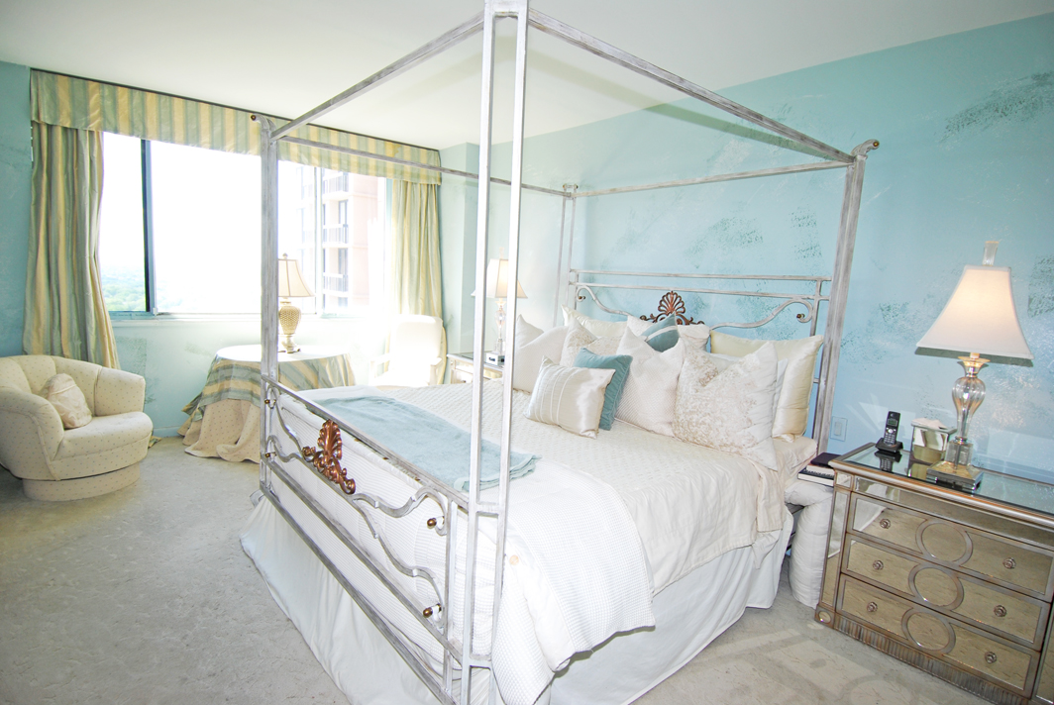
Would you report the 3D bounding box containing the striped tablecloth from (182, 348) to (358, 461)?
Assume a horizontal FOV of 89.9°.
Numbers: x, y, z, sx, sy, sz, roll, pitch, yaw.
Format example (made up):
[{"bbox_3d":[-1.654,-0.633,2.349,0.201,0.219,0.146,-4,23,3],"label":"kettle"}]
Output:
[{"bbox_3d":[-2.043,0.366,4.496,1.360,0.710,1.360,-4,10,-41],"label":"striped tablecloth"}]

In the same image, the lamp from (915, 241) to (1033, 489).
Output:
[{"bbox_3d":[1.799,0.042,2.123,0.370,0.950,0.370,-4,10,-41],"label":"lamp"}]

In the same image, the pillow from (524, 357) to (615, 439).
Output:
[{"bbox_3d":[0.238,0.209,2.726,0.510,0.360,0.150,10,-11,42],"label":"pillow"}]

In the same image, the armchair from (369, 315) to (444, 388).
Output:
[{"bbox_3d":[-1.145,0.204,4.980,0.640,1.000,0.720,3,7,3],"label":"armchair"}]

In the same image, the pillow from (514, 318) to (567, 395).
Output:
[{"bbox_3d":[0.105,0.021,3.537,0.180,0.520,0.520,19,-5,-42],"label":"pillow"}]

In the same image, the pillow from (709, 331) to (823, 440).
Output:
[{"bbox_3d":[1.239,0.154,2.874,0.190,0.540,0.620,15,-3,-42],"label":"pillow"}]

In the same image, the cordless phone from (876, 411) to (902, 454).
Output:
[{"bbox_3d":[1.736,0.375,2.526,0.100,0.178,0.090,-2,9,-36],"label":"cordless phone"}]

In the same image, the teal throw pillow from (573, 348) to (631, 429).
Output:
[{"bbox_3d":[0.406,0.183,2.818,0.150,0.410,0.400,22,-7,-42],"label":"teal throw pillow"}]

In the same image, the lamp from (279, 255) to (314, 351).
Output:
[{"bbox_3d":[-2.041,-0.421,4.530,0.440,0.830,0.440,-4,10,-41],"label":"lamp"}]

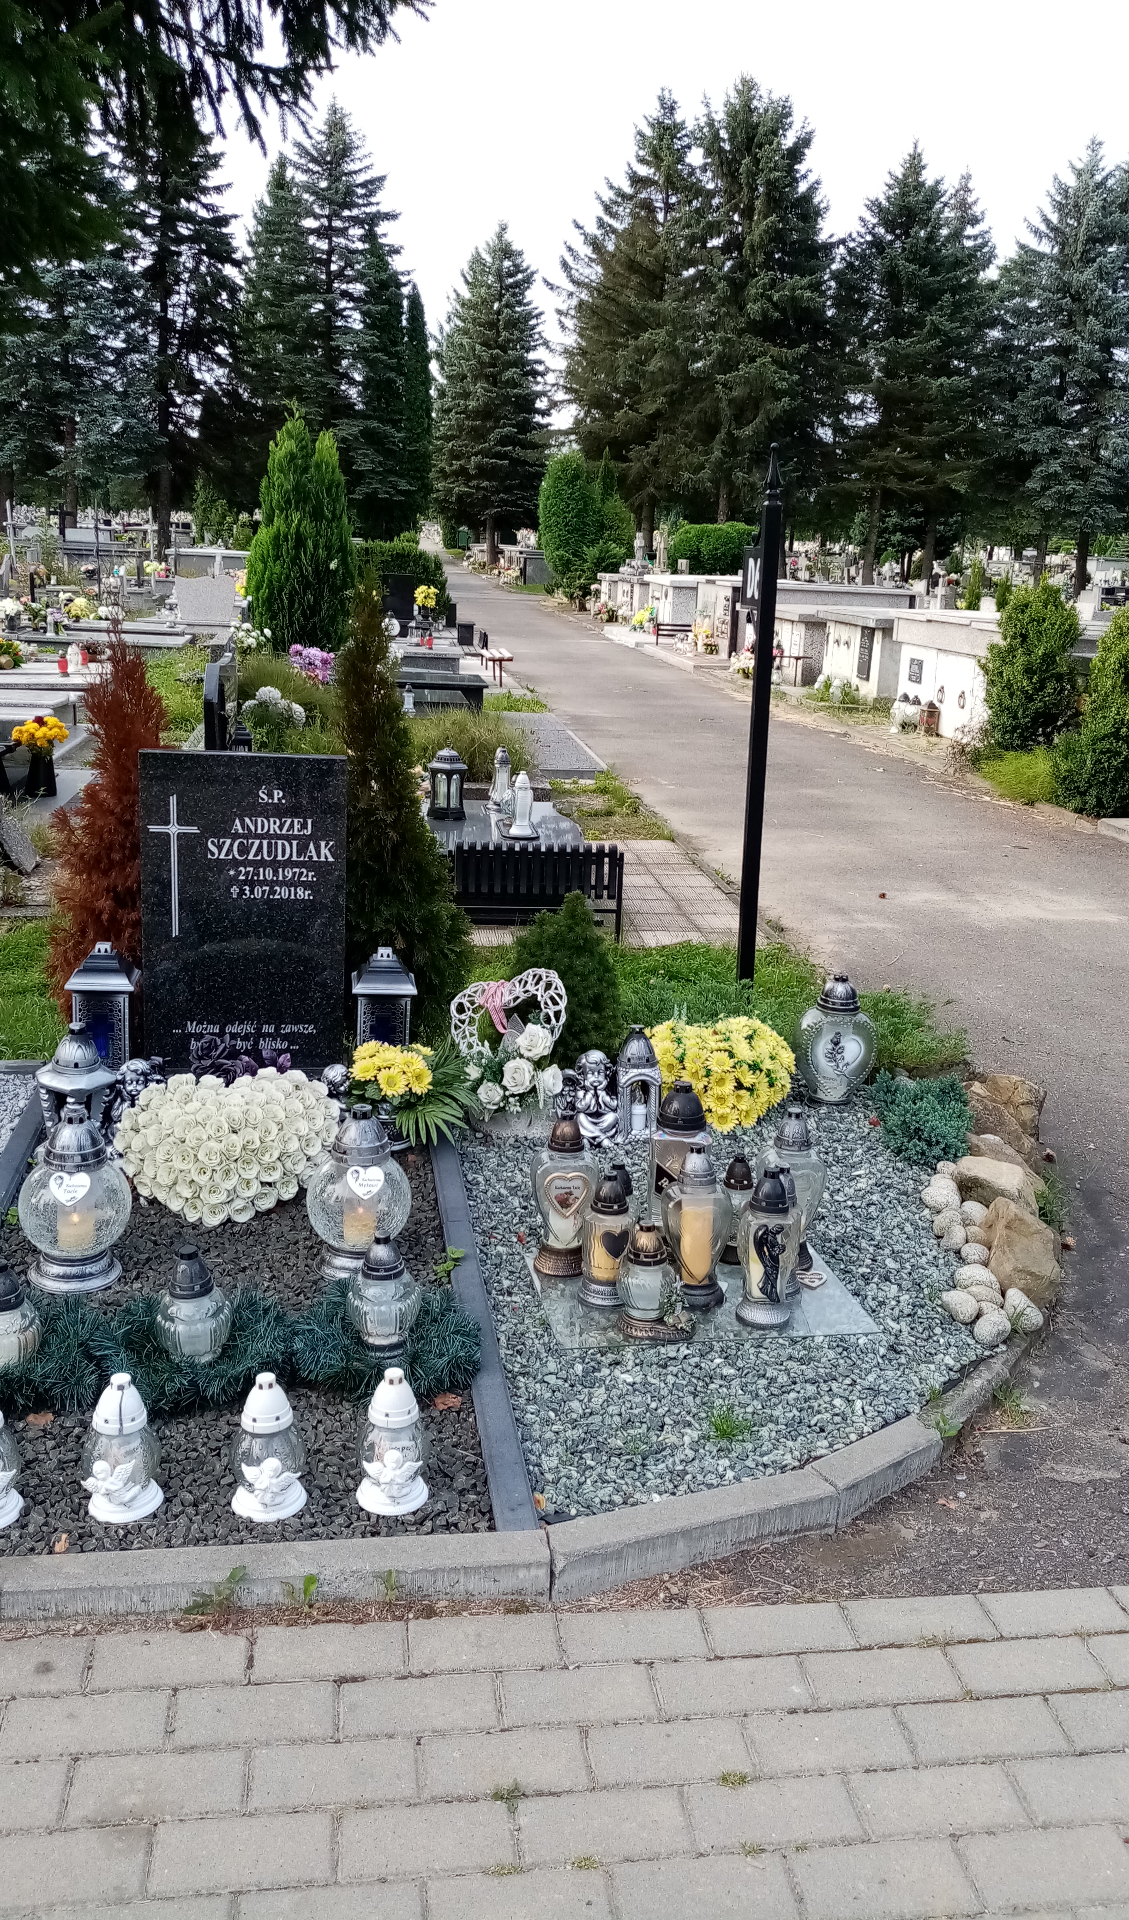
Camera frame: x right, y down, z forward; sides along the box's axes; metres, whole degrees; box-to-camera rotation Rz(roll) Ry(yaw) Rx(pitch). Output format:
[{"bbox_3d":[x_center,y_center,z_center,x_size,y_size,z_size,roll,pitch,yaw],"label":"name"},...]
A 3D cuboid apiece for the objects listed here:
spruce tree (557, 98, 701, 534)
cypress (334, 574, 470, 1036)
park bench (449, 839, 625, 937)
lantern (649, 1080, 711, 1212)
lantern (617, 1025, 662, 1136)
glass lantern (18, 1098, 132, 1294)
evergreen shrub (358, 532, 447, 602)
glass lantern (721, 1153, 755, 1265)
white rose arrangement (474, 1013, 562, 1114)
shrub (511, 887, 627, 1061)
[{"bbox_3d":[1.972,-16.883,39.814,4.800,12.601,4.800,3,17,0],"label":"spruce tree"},{"bbox_3d":[-0.460,-0.449,4.148,0.420,1.320,0.420,0,17,-6],"label":"cypress"},{"bbox_3d":[-0.138,-0.300,5.726,0.700,0.410,0.300,1,15,-8],"label":"park bench"},{"bbox_3d":[0.230,0.418,2.878,0.120,0.370,0.115,2,16,-3],"label":"lantern"},{"bbox_3d":[0.179,0.289,3.422,0.093,0.249,0.084,3,17,2],"label":"lantern"},{"bbox_3d":[-0.925,0.423,2.723,0.205,0.355,0.205,-1,17,-12],"label":"glass lantern"},{"bbox_3d":[-2.740,-6.613,24.500,1.600,1.300,1.700,1,16,-5],"label":"evergreen shrub"},{"bbox_3d":[0.345,0.486,2.838,0.073,0.221,0.073,3,17,0],"label":"glass lantern"},{"bbox_3d":[-0.109,0.247,3.367,0.196,0.213,0.147,3,17,0],"label":"white rose arrangement"},{"bbox_3d":[0.016,0.039,3.850,0.304,0.468,0.304,3,17,0],"label":"shrub"}]

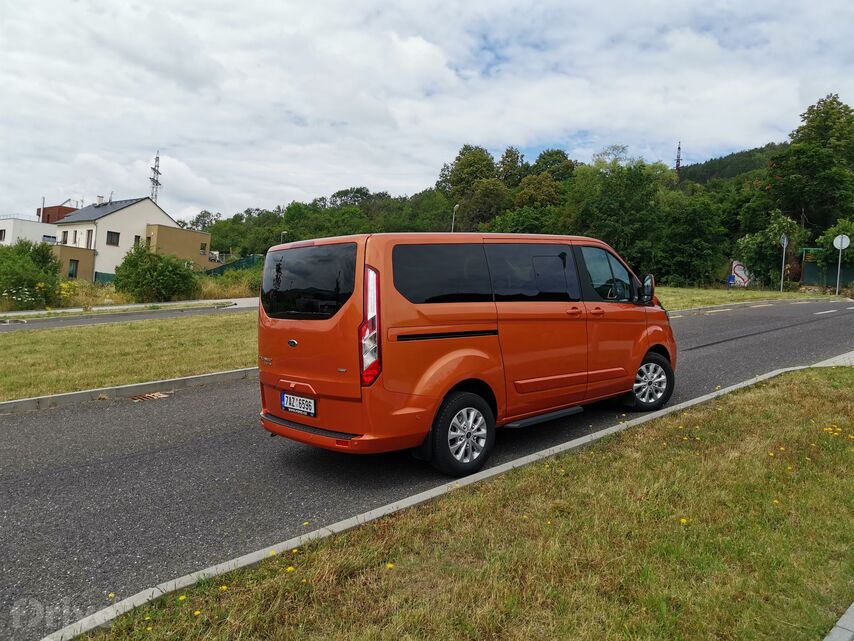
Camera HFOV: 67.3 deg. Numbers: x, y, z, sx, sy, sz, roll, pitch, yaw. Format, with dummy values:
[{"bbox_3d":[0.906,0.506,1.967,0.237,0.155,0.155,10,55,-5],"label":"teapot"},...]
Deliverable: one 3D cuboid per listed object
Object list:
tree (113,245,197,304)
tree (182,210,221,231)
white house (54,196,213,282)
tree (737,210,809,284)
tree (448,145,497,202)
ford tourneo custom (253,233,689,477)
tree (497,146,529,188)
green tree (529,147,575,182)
[{"bbox_3d":[-13.913,-2.417,33.000,4.191,2.983,4.000,3,1,-23],"label":"tree"},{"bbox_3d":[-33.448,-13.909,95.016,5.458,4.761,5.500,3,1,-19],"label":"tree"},{"bbox_3d":[-30.920,-8.002,64.982,10.700,8.900,13.600,5,1,39],"label":"white house"},{"bbox_3d":[21.540,-4.489,40.000,4.354,4.738,4.300,4,1,28],"label":"tree"},{"bbox_3d":[6.704,-21.267,95.009,6.894,9.588,7.000,4,1,4],"label":"tree"},{"bbox_3d":[0.775,0.143,6.798,4.970,1.980,2.020,-6,5,-42],"label":"ford tourneo custom"},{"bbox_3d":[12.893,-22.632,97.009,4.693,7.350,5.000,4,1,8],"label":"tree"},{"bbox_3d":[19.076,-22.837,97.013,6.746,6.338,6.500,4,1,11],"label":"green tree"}]

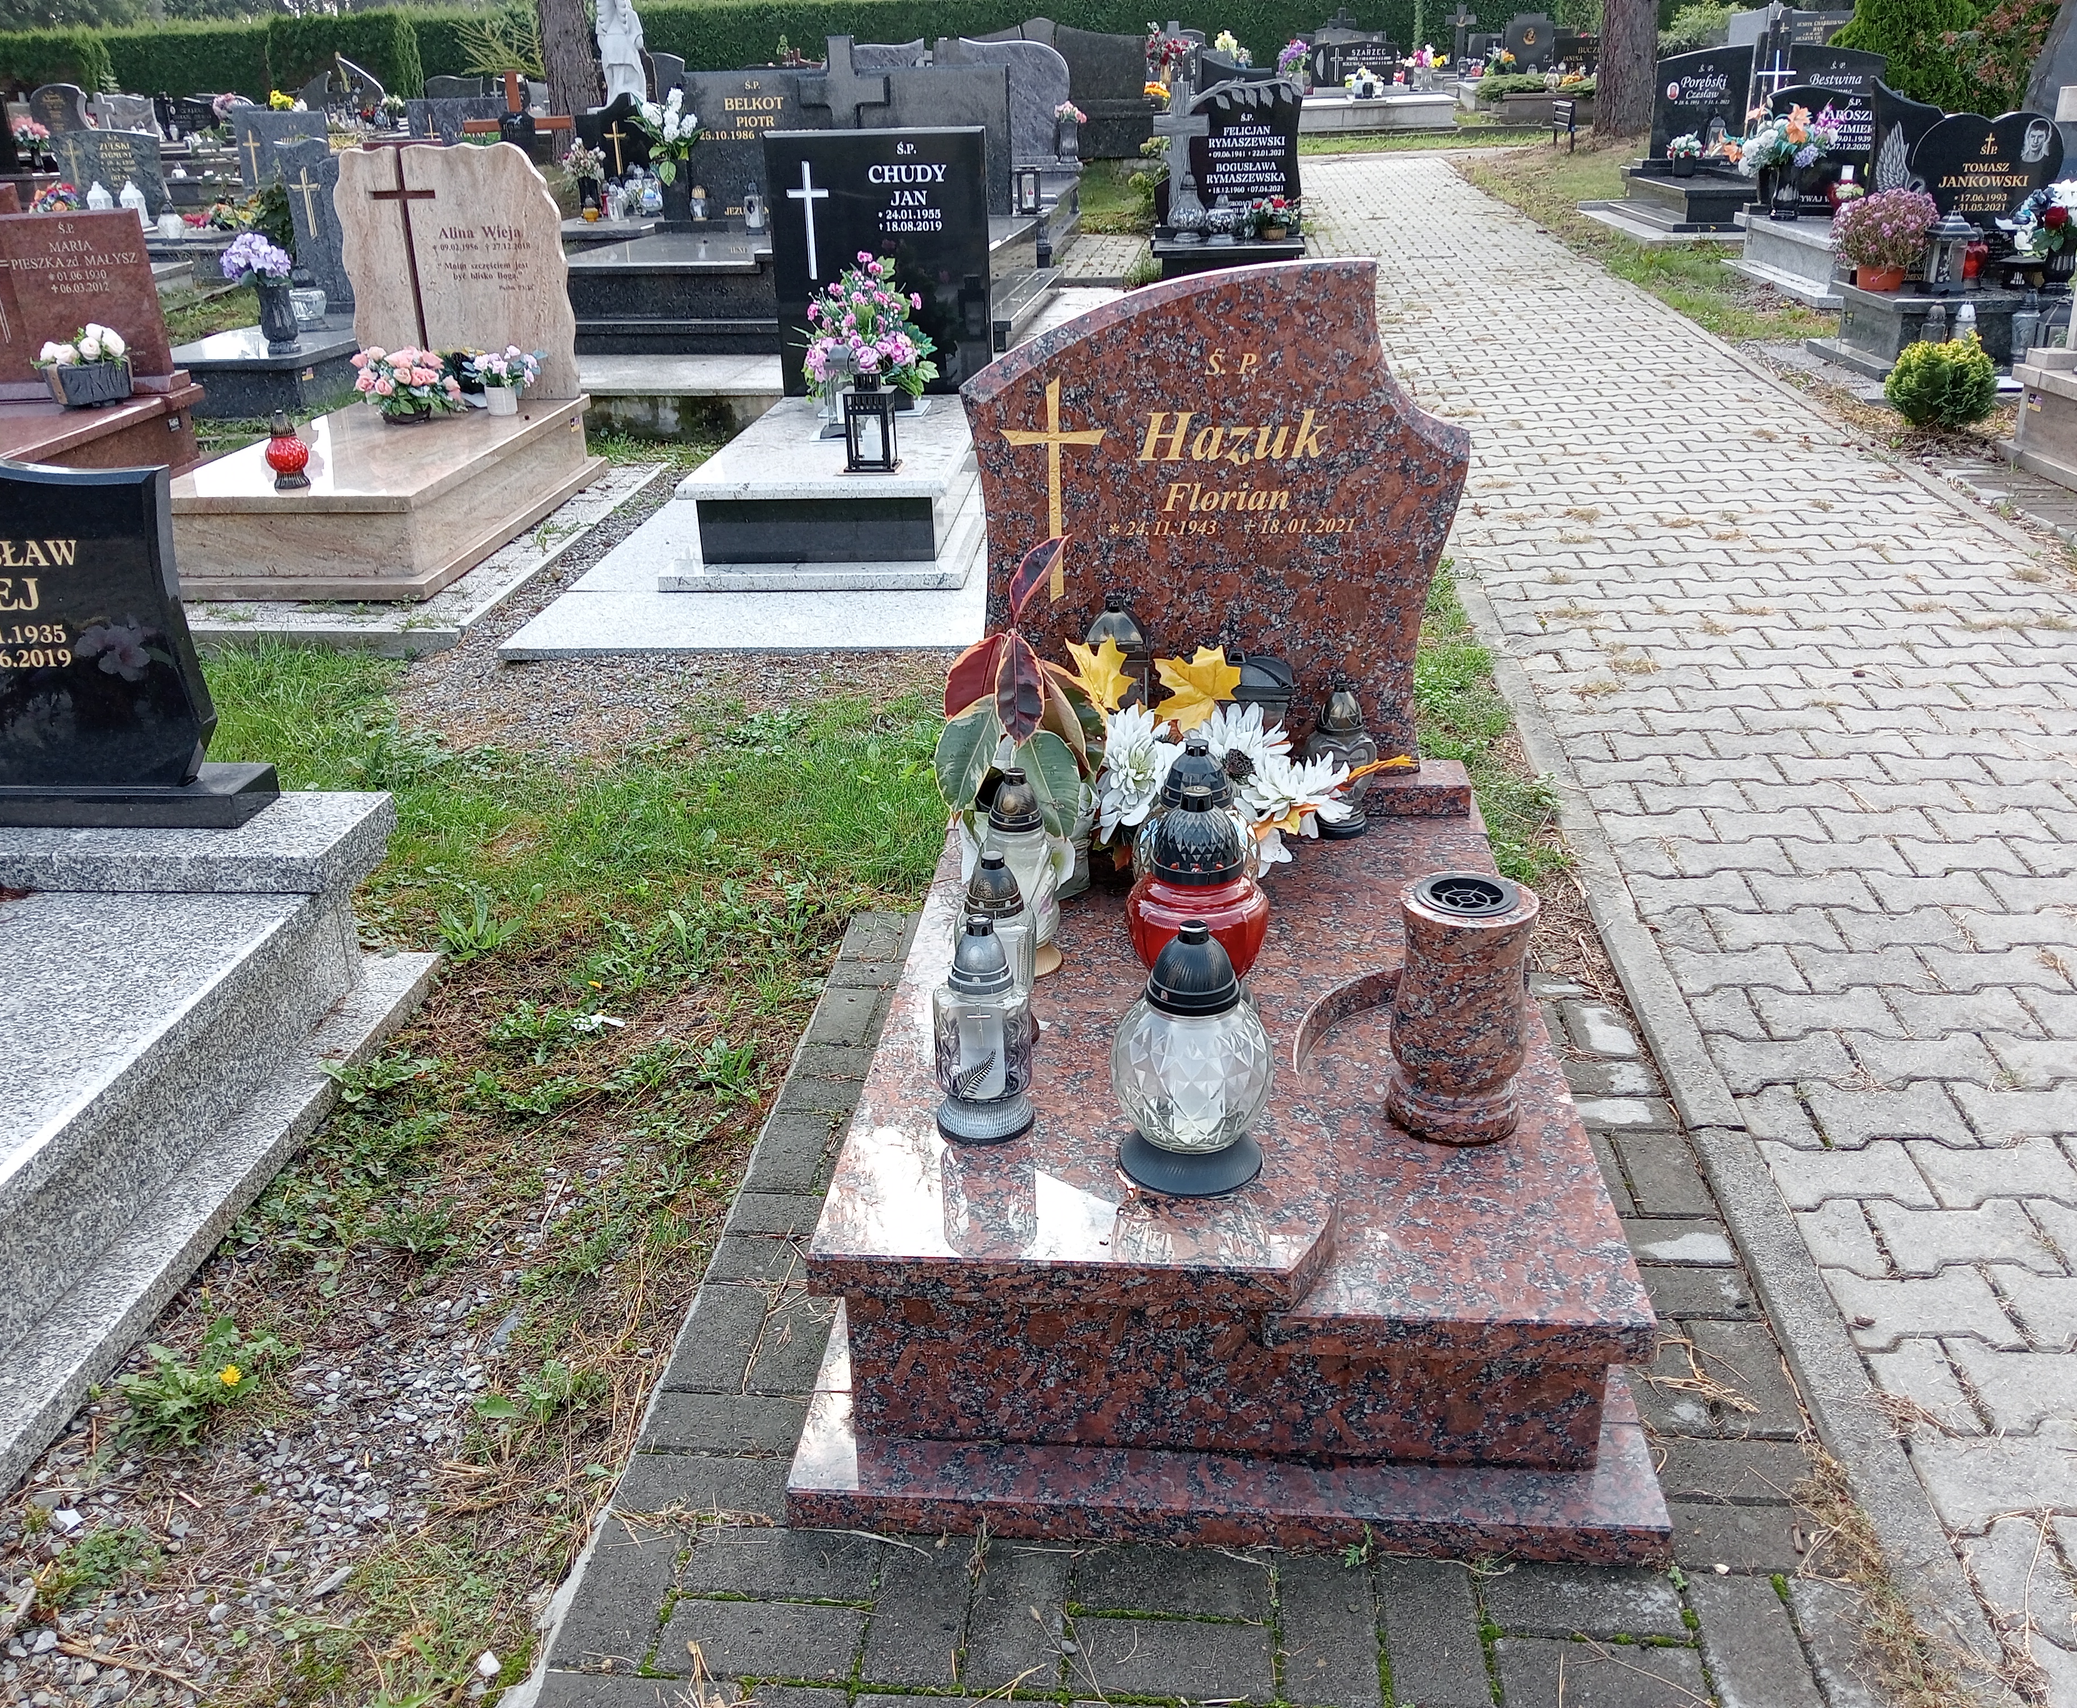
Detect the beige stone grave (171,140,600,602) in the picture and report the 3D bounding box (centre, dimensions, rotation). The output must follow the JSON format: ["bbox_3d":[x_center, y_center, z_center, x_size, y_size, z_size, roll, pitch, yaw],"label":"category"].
[{"bbox_3d":[-2.183,-1.622,5.936,0.925,1.170,1.715,1,24,5],"label":"beige stone grave"}]

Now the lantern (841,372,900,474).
[{"bbox_3d":[-0.494,-1.282,5.438,0.157,0.273,0.157,1,24,5],"label":"lantern"}]

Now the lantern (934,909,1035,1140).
[{"bbox_3d":[-0.062,0.187,2.046,0.112,0.252,0.112,-3,24,-2],"label":"lantern"}]

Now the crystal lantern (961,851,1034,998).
[{"bbox_3d":[-0.052,0.112,2.199,0.106,0.238,0.106,1,25,4],"label":"crystal lantern"}]

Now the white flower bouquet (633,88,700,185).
[{"bbox_3d":[-1.775,-3.398,8.690,0.340,0.440,0.300,1,25,4],"label":"white flower bouquet"}]

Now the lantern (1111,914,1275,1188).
[{"bbox_3d":[0.164,0.203,1.959,0.172,0.280,0.172,1,24,5],"label":"lantern"}]

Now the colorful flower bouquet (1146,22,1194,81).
[{"bbox_3d":[1.172,-7.303,16.744,0.450,0.480,0.380,1,25,4],"label":"colorful flower bouquet"}]

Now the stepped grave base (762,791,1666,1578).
[{"bbox_3d":[0.246,0.276,2.482,0.902,0.315,1.442,1,24,5],"label":"stepped grave base"}]

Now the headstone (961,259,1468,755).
[{"bbox_3d":[0.267,-0.498,2.802,0.748,0.775,0.080,1,24,5],"label":"headstone"}]

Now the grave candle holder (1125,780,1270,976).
[{"bbox_3d":[0.197,0.059,2.265,0.175,0.294,0.175,1,24,5],"label":"grave candle holder"}]

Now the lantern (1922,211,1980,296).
[{"bbox_3d":[3.707,-2.446,7.482,0.158,0.305,0.158,1,24,5],"label":"lantern"}]

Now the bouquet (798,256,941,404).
[{"bbox_3d":[-0.537,-1.676,5.851,0.450,0.450,0.340,1,25,4],"label":"bouquet"}]

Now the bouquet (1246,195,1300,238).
[{"bbox_3d":[1.277,-3.456,9.953,0.290,0.235,0.260,1,24,5],"label":"bouquet"}]

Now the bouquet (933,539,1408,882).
[{"bbox_3d":[0.190,-0.203,2.592,0.660,0.480,0.360,1,25,4],"label":"bouquet"}]

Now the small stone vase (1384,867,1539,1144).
[{"bbox_3d":[0.485,0.177,2.092,0.150,0.276,0.150,1,25,4],"label":"small stone vase"}]

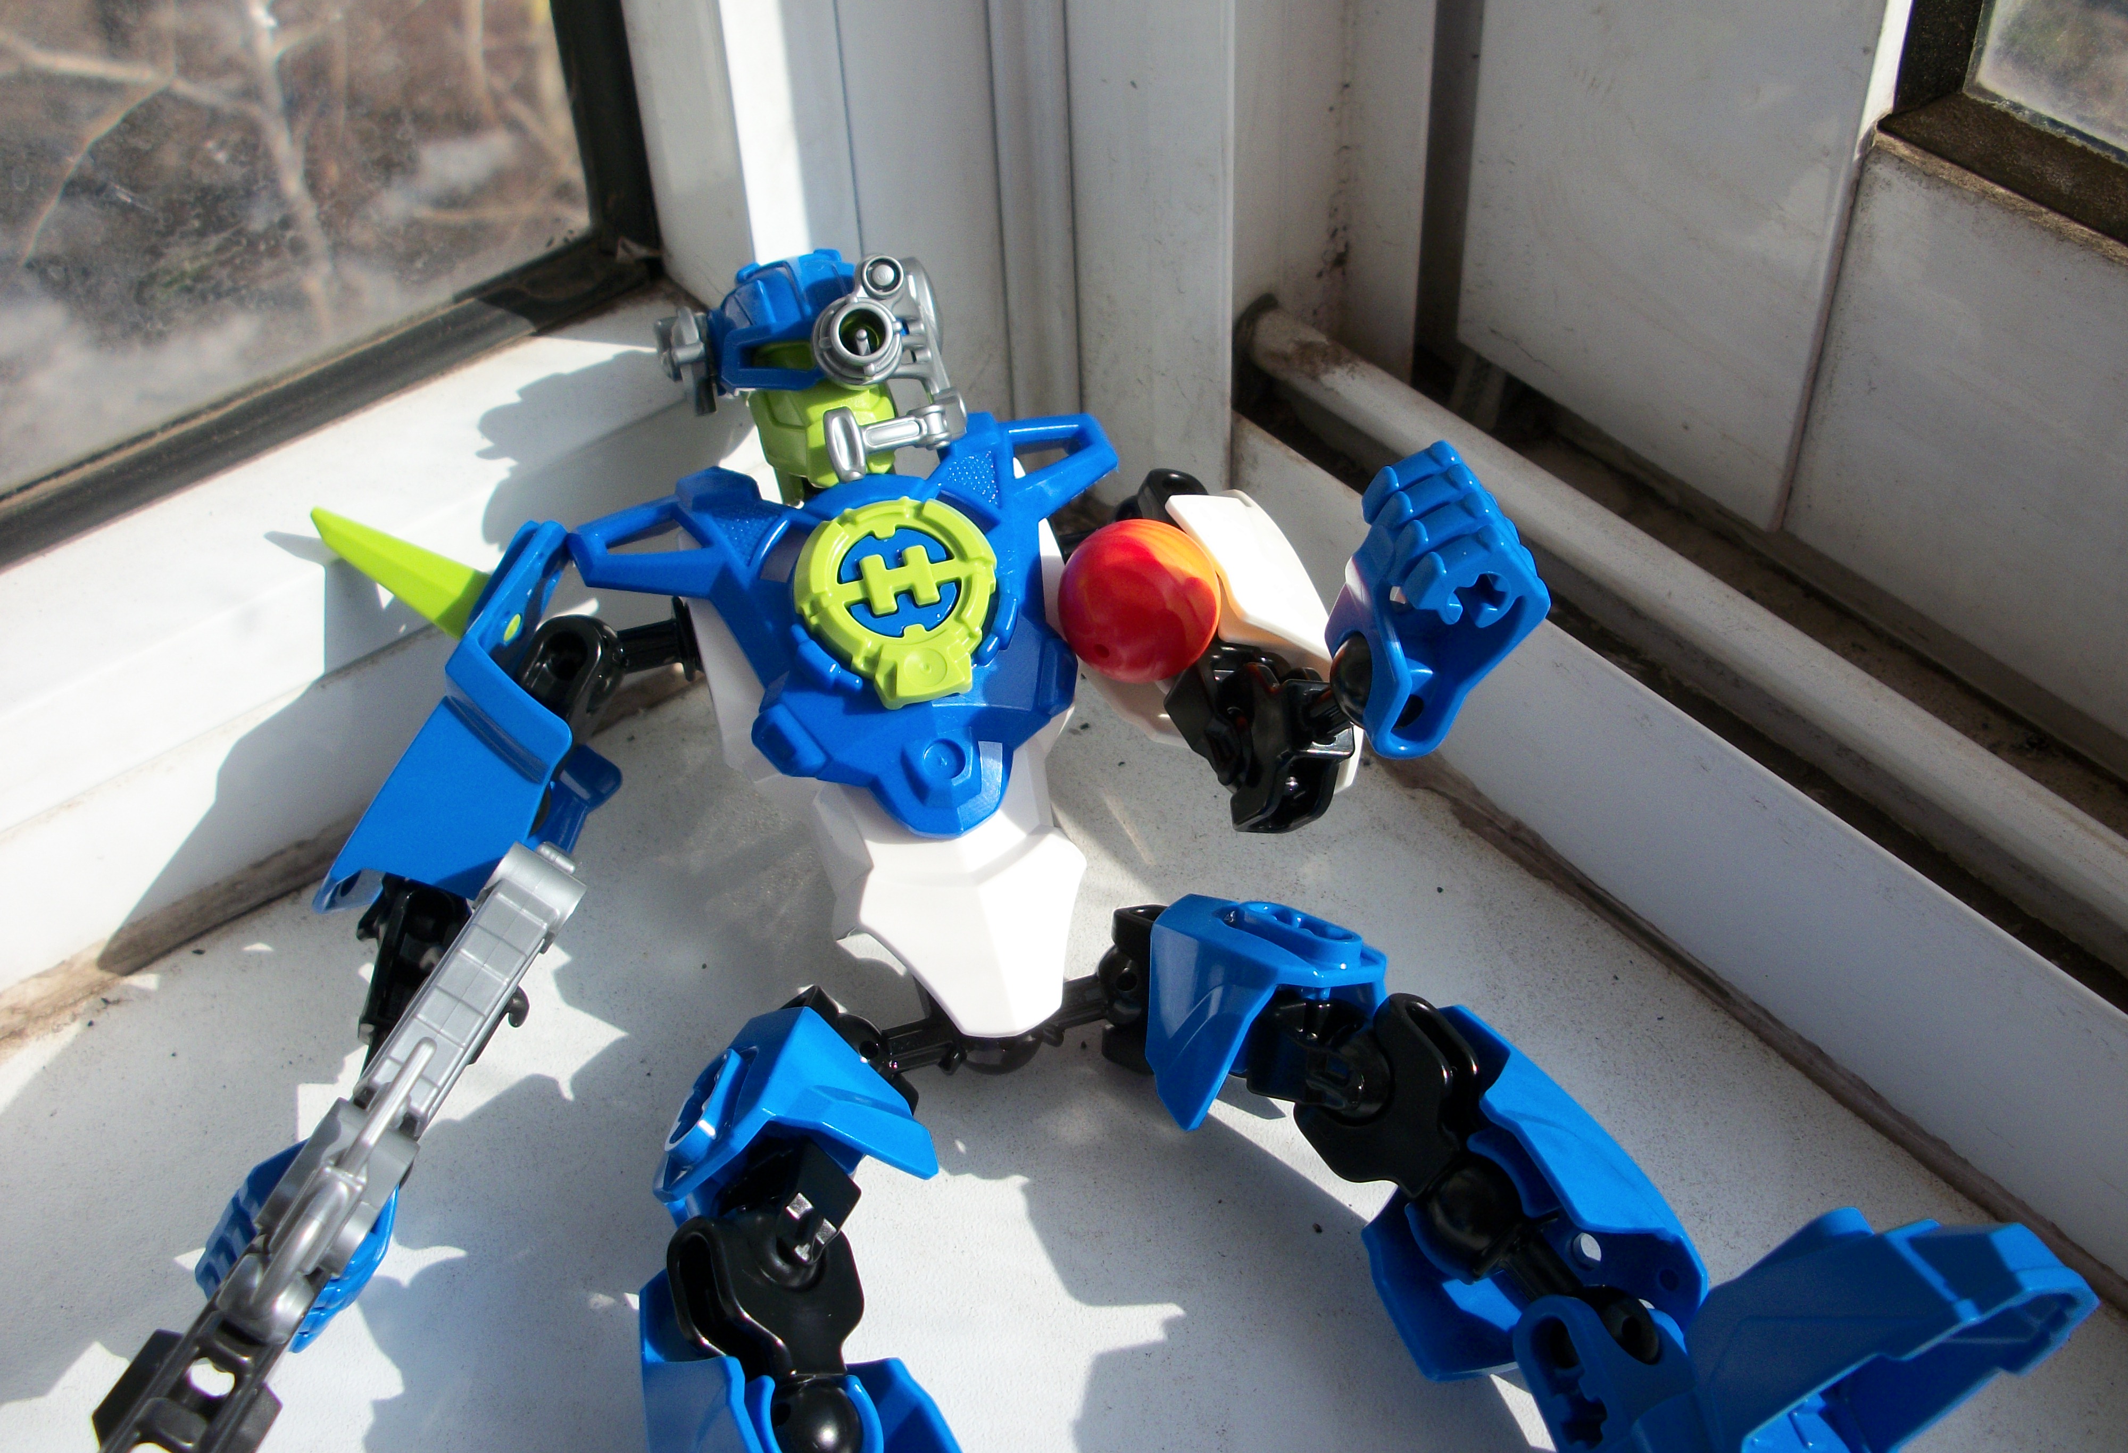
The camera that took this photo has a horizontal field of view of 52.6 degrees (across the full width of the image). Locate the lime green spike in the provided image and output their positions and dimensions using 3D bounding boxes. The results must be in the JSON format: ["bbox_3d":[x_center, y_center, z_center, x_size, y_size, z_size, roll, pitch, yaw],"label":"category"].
[{"bbox_3d":[-0.074,-0.018,0.240,0.029,0.007,0.007,27,47,30],"label":"lime green spike"}]

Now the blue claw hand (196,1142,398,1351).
[{"bbox_3d":[-0.079,0.054,0.222,0.015,0.016,0.021,17,51,24],"label":"blue claw hand"}]

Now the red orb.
[{"bbox_3d":[0.008,-0.013,0.220,0.017,0.017,0.017,-3,38,0],"label":"red orb"}]

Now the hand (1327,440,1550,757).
[{"bbox_3d":[0.036,-0.013,0.209,0.016,0.024,0.017,17,33,-42],"label":"hand"}]

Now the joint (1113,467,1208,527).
[{"bbox_3d":[0.011,-0.025,0.238,0.011,0.010,0.009,-11,72,-10],"label":"joint"}]

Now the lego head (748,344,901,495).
[{"bbox_3d":[-0.027,-0.035,0.236,0.016,0.019,0.017,-10,6,-19],"label":"lego head"}]

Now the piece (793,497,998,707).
[{"bbox_3d":[-0.017,-0.013,0.225,0.020,0.006,0.022,-11,72,-10],"label":"piece"}]

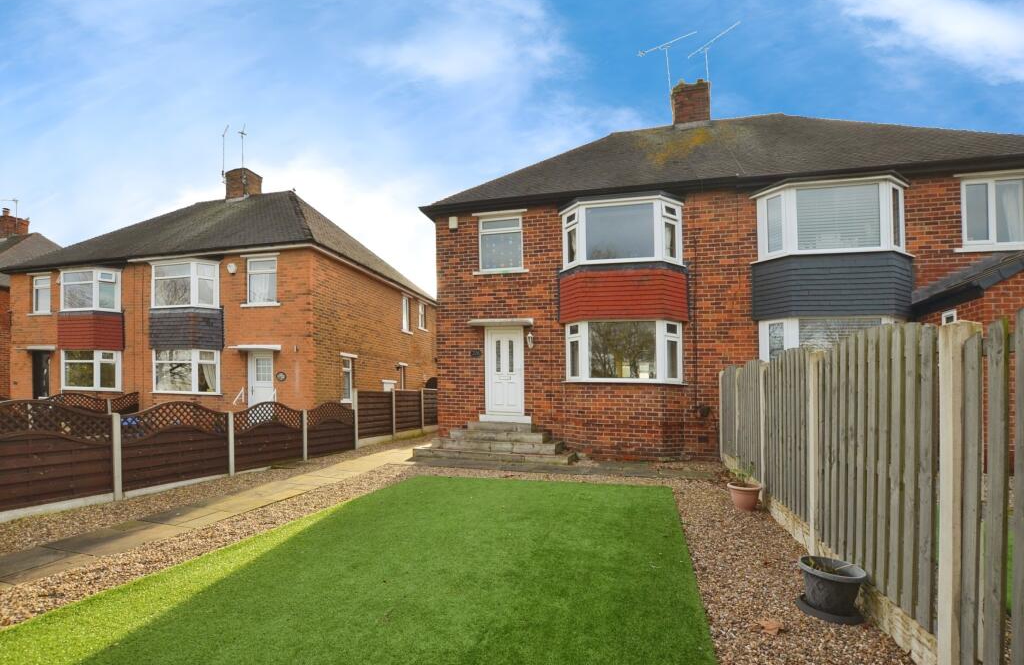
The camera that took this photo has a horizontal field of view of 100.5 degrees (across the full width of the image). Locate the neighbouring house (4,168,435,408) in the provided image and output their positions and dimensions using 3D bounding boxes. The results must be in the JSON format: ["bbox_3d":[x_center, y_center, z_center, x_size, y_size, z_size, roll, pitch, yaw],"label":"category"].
[{"bbox_3d":[-10.300,-1.150,16.150,12.800,9.600,7.600,-1,-5,17],"label":"neighbouring house"}]

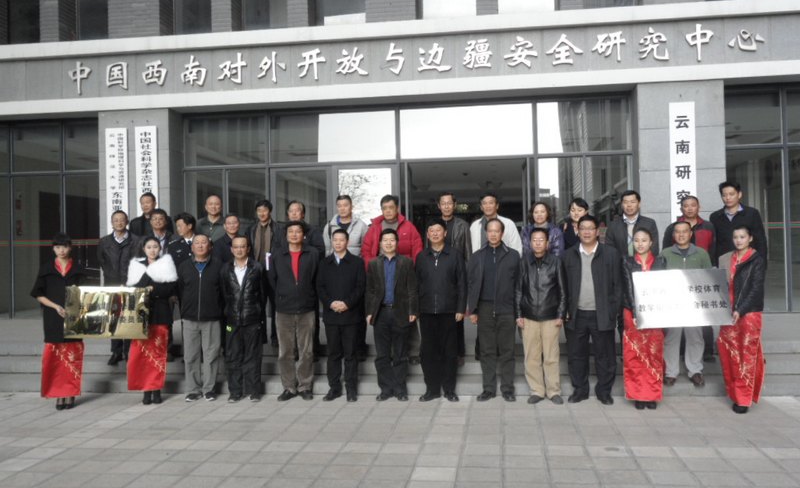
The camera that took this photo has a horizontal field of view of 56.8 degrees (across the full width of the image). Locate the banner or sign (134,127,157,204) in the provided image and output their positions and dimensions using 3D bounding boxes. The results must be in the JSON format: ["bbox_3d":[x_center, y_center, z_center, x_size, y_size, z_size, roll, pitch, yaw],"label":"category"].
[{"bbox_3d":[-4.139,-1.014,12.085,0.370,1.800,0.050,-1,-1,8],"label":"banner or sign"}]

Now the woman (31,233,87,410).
[{"bbox_3d":[-3.296,0.740,7.158,0.510,1.682,0.330,-1,-1,-10],"label":"woman"}]

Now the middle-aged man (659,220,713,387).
[{"bbox_3d":[2.791,0.559,7.202,0.516,1.567,0.350,-2,-1,19],"label":"middle-aged man"}]

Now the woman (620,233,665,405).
[{"bbox_3d":[2.202,0.660,6.689,0.440,1.600,0.320,-1,-1,17],"label":"woman"}]

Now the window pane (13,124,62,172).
[{"bbox_3d":[-6.236,-1.664,12.682,0.886,0.842,0.060,-1,-1,7],"label":"window pane"}]

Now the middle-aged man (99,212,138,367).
[{"bbox_3d":[-3.204,0.482,8.447,0.520,1.730,0.300,-1,-1,-4],"label":"middle-aged man"}]

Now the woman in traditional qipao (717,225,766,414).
[{"bbox_3d":[3.003,0.649,6.503,0.420,1.624,0.310,-2,-1,40],"label":"woman in traditional qipao"}]

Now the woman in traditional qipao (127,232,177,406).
[{"bbox_3d":[-2.505,0.759,7.500,0.507,1.651,0.360,-1,-1,1],"label":"woman in traditional qipao"}]

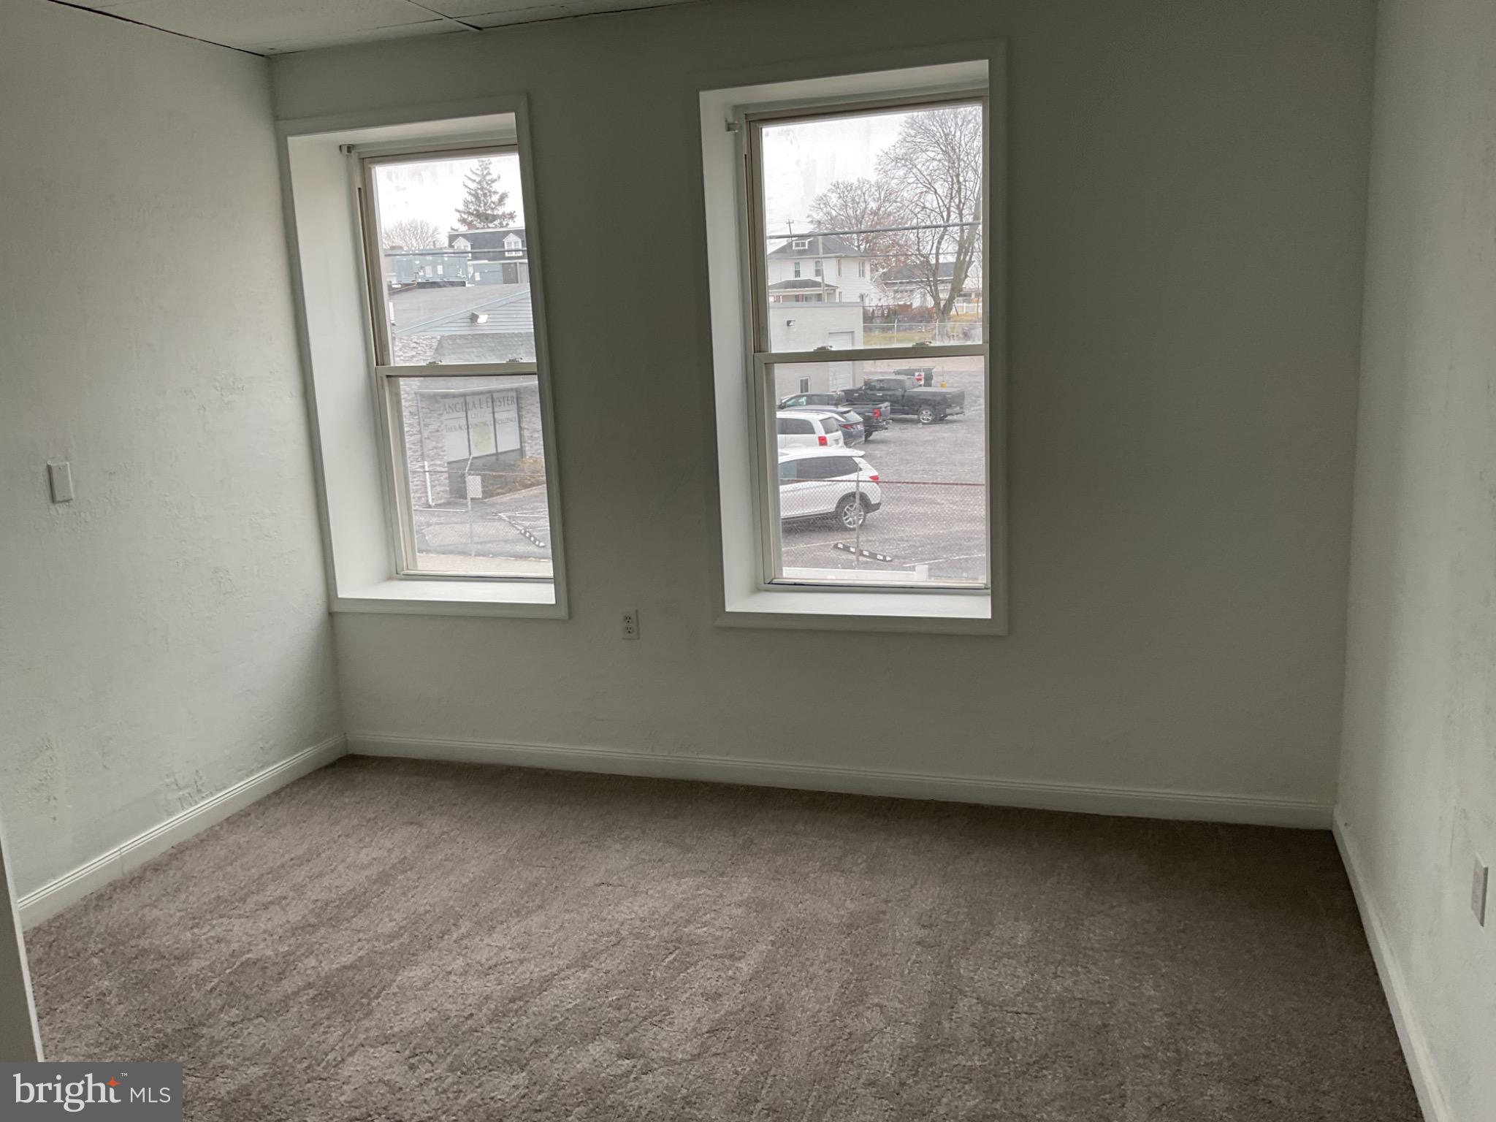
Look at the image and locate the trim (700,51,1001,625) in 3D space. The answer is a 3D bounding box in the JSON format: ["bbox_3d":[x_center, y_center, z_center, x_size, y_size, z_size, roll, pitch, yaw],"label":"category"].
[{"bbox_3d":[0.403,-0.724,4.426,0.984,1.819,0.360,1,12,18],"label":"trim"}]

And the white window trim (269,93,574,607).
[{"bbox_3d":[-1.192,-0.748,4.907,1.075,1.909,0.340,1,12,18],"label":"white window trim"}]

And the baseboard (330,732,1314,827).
[{"bbox_3d":[0.106,0.794,4.620,3.767,0.097,0.020,1,12,18],"label":"baseboard"}]

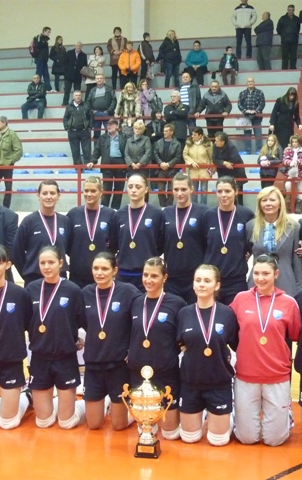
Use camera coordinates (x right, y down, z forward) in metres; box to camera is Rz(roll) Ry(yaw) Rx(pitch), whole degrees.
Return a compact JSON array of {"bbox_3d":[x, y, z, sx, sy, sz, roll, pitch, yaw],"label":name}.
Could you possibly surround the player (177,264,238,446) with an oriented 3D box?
[{"bbox_3d":[0.403,0.759,5.825,0.460,1.215,0.600,1,3,7],"label":"player"}]

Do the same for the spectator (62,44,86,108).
[{"bbox_3d":[-2.096,-4.553,22.858,0.570,1.750,0.380,0,4,0],"label":"spectator"}]

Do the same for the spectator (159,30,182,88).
[{"bbox_3d":[0.555,-5.014,23.153,0.600,1.620,0.420,-2,4,-30],"label":"spectator"}]

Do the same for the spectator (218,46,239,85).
[{"bbox_3d":[2.119,-4.722,22.600,0.500,1.051,0.580,0,3,0],"label":"spectator"}]

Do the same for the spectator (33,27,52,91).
[{"bbox_3d":[-3.049,-5.129,23.660,0.550,1.830,0.500,2,4,32],"label":"spectator"}]

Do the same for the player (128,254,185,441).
[{"bbox_3d":[0.100,0.735,5.930,0.480,1.235,0.600,1,3,16],"label":"player"}]

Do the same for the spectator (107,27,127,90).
[{"bbox_3d":[-0.906,-4.902,22.500,0.520,1.717,0.360,0,3,0],"label":"spectator"}]

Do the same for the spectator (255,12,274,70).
[{"bbox_3d":[2.961,-5.134,21.762,0.500,1.660,0.450,-2,4,-30],"label":"spectator"}]

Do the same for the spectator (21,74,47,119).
[{"bbox_3d":[-3.036,-3.703,21.716,0.660,1.170,0.750,1,4,12],"label":"spectator"}]

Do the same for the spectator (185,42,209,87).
[{"bbox_3d":[1.247,-4.656,22.010,0.500,1.259,0.750,1,3,15],"label":"spectator"}]

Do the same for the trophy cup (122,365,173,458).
[{"bbox_3d":[-0.022,1.053,5.243,0.320,0.543,0.220,1,4,10],"label":"trophy cup"}]

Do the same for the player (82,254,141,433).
[{"bbox_3d":[-0.207,0.720,6.284,0.500,1.274,0.600,1,4,14],"label":"player"}]

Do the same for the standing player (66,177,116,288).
[{"bbox_3d":[-0.469,0.397,6.559,0.500,1.790,0.320,-1,4,-8],"label":"standing player"}]

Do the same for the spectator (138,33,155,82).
[{"bbox_3d":[-0.121,-4.812,22.400,0.360,1.521,0.480,3,4,45],"label":"spectator"}]

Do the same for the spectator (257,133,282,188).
[{"bbox_3d":[2.033,-1.135,14.214,0.420,1.350,0.340,1,4,18],"label":"spectator"}]

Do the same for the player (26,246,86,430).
[{"bbox_3d":[-0.630,0.697,6.296,0.500,1.317,0.600,1,4,13],"label":"player"}]

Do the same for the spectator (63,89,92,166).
[{"bbox_3d":[-1.606,-2.386,18.300,0.560,1.782,0.360,1,3,5],"label":"spectator"}]

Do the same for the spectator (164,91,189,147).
[{"bbox_3d":[0.566,-2.355,18.100,0.550,1.773,0.400,2,3,25],"label":"spectator"}]

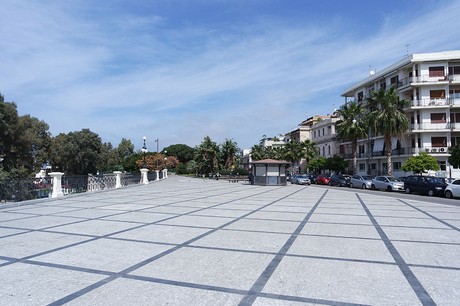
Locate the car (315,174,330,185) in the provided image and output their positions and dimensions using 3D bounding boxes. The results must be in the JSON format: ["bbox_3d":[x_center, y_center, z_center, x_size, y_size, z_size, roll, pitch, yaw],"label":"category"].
[{"bbox_3d":[14.186,3.923,45.396,1.680,1.450,3.950,1,-3,-7],"label":"car"}]

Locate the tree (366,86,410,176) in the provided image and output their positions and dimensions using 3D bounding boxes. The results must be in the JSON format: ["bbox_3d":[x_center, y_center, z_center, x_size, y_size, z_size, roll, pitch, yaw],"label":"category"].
[{"bbox_3d":[18.821,-1.918,36.410,5.100,12.140,5.100,1,-3,-7],"label":"tree"}]

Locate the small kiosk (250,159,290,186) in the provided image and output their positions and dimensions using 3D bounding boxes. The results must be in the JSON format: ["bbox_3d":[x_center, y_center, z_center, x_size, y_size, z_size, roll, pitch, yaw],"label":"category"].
[{"bbox_3d":[4.862,2.319,37.092,4.900,3.100,4.900,1,-3,-6],"label":"small kiosk"}]

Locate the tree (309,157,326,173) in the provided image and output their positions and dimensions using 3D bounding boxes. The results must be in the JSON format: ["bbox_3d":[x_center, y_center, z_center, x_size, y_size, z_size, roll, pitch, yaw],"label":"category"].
[{"bbox_3d":[16.216,2.976,56.758,3.300,4.660,3.300,1,-3,-7],"label":"tree"}]

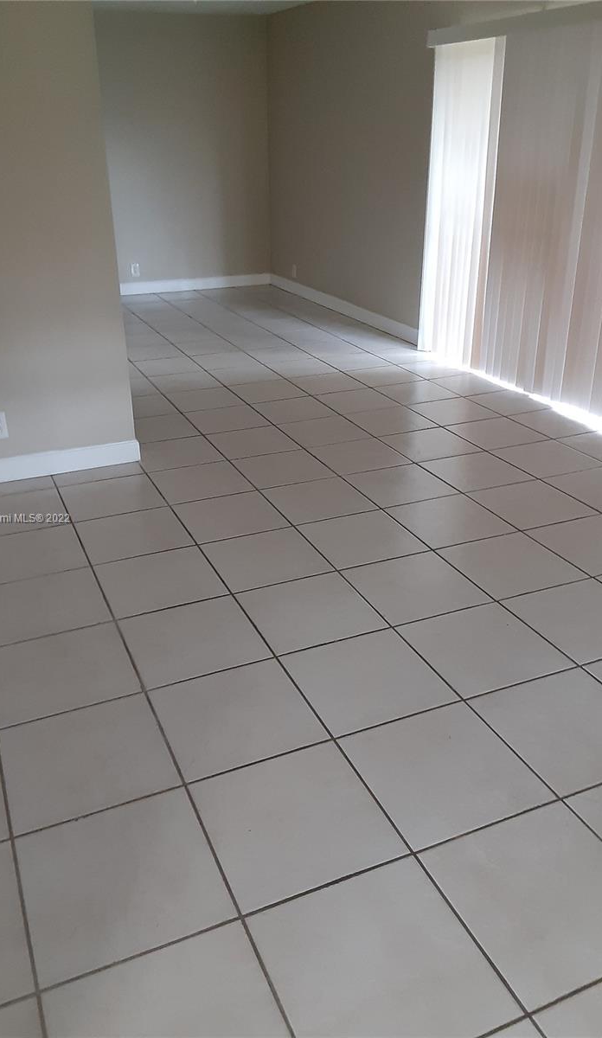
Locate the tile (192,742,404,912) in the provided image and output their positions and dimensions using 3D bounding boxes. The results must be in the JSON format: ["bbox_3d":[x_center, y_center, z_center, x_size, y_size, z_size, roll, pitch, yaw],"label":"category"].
[{"bbox_3d":[-0.018,0.700,1.889,0.401,0.010,0.401,-11,27,-21],"label":"tile"}]

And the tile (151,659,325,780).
[{"bbox_3d":[-0.181,0.542,2.233,0.402,0.010,0.402,-11,28,-21],"label":"tile"}]

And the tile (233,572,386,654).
[{"bbox_3d":[0.029,0.310,2.700,0.398,0.010,0.398,-11,27,-21],"label":"tile"}]

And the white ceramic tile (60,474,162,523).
[{"bbox_3d":[-0.836,-0.096,3.573,0.402,0.010,0.402,-11,28,-21],"label":"white ceramic tile"}]

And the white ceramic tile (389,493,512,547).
[{"bbox_3d":[0.609,0.010,3.327,0.398,0.010,0.398,-11,27,-21],"label":"white ceramic tile"}]

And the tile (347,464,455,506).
[{"bbox_3d":[0.448,-0.152,3.683,0.402,0.010,0.402,-11,28,-21],"label":"tile"}]

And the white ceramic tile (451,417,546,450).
[{"bbox_3d":[1.034,-0.452,4.299,0.401,0.010,0.401,-11,27,-21],"label":"white ceramic tile"}]

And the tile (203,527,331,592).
[{"bbox_3d":[-0.133,0.152,3.035,0.398,0.010,0.398,-11,27,-21],"label":"tile"}]

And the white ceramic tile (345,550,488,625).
[{"bbox_3d":[0.400,0.238,2.852,0.396,0.010,0.396,-11,27,-21],"label":"white ceramic tile"}]

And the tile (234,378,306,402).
[{"bbox_3d":[-0.201,-0.782,5.005,0.398,0.010,0.398,-11,27,-21],"label":"tile"}]

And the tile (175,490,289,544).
[{"bbox_3d":[-0.293,-0.007,3.381,0.401,0.010,0.401,-11,27,-21],"label":"tile"}]

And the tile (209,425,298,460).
[{"bbox_3d":[-0.253,-0.398,4.201,0.402,0.010,0.402,-11,28,-21],"label":"tile"}]

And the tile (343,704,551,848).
[{"bbox_3d":[0.355,0.629,2.034,0.401,0.010,0.401,-11,27,-21],"label":"tile"}]

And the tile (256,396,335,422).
[{"bbox_3d":[-0.039,-0.624,4.669,0.398,0.010,0.398,-11,27,-21],"label":"tile"}]

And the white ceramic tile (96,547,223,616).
[{"bbox_3d":[-0.504,0.223,2.890,0.398,0.010,0.398,-11,27,-21],"label":"white ceramic tile"}]

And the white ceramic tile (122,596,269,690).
[{"bbox_3d":[-0.344,0.383,2.568,0.402,0.010,0.402,-11,28,-21],"label":"white ceramic tile"}]

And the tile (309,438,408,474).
[{"bbox_3d":[0.285,-0.307,3.998,0.398,0.010,0.398,-11,27,-21],"label":"tile"}]

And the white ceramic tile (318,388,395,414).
[{"bbox_3d":[0.337,-0.698,4.827,0.401,0.010,0.401,-11,27,-21],"label":"white ceramic tile"}]

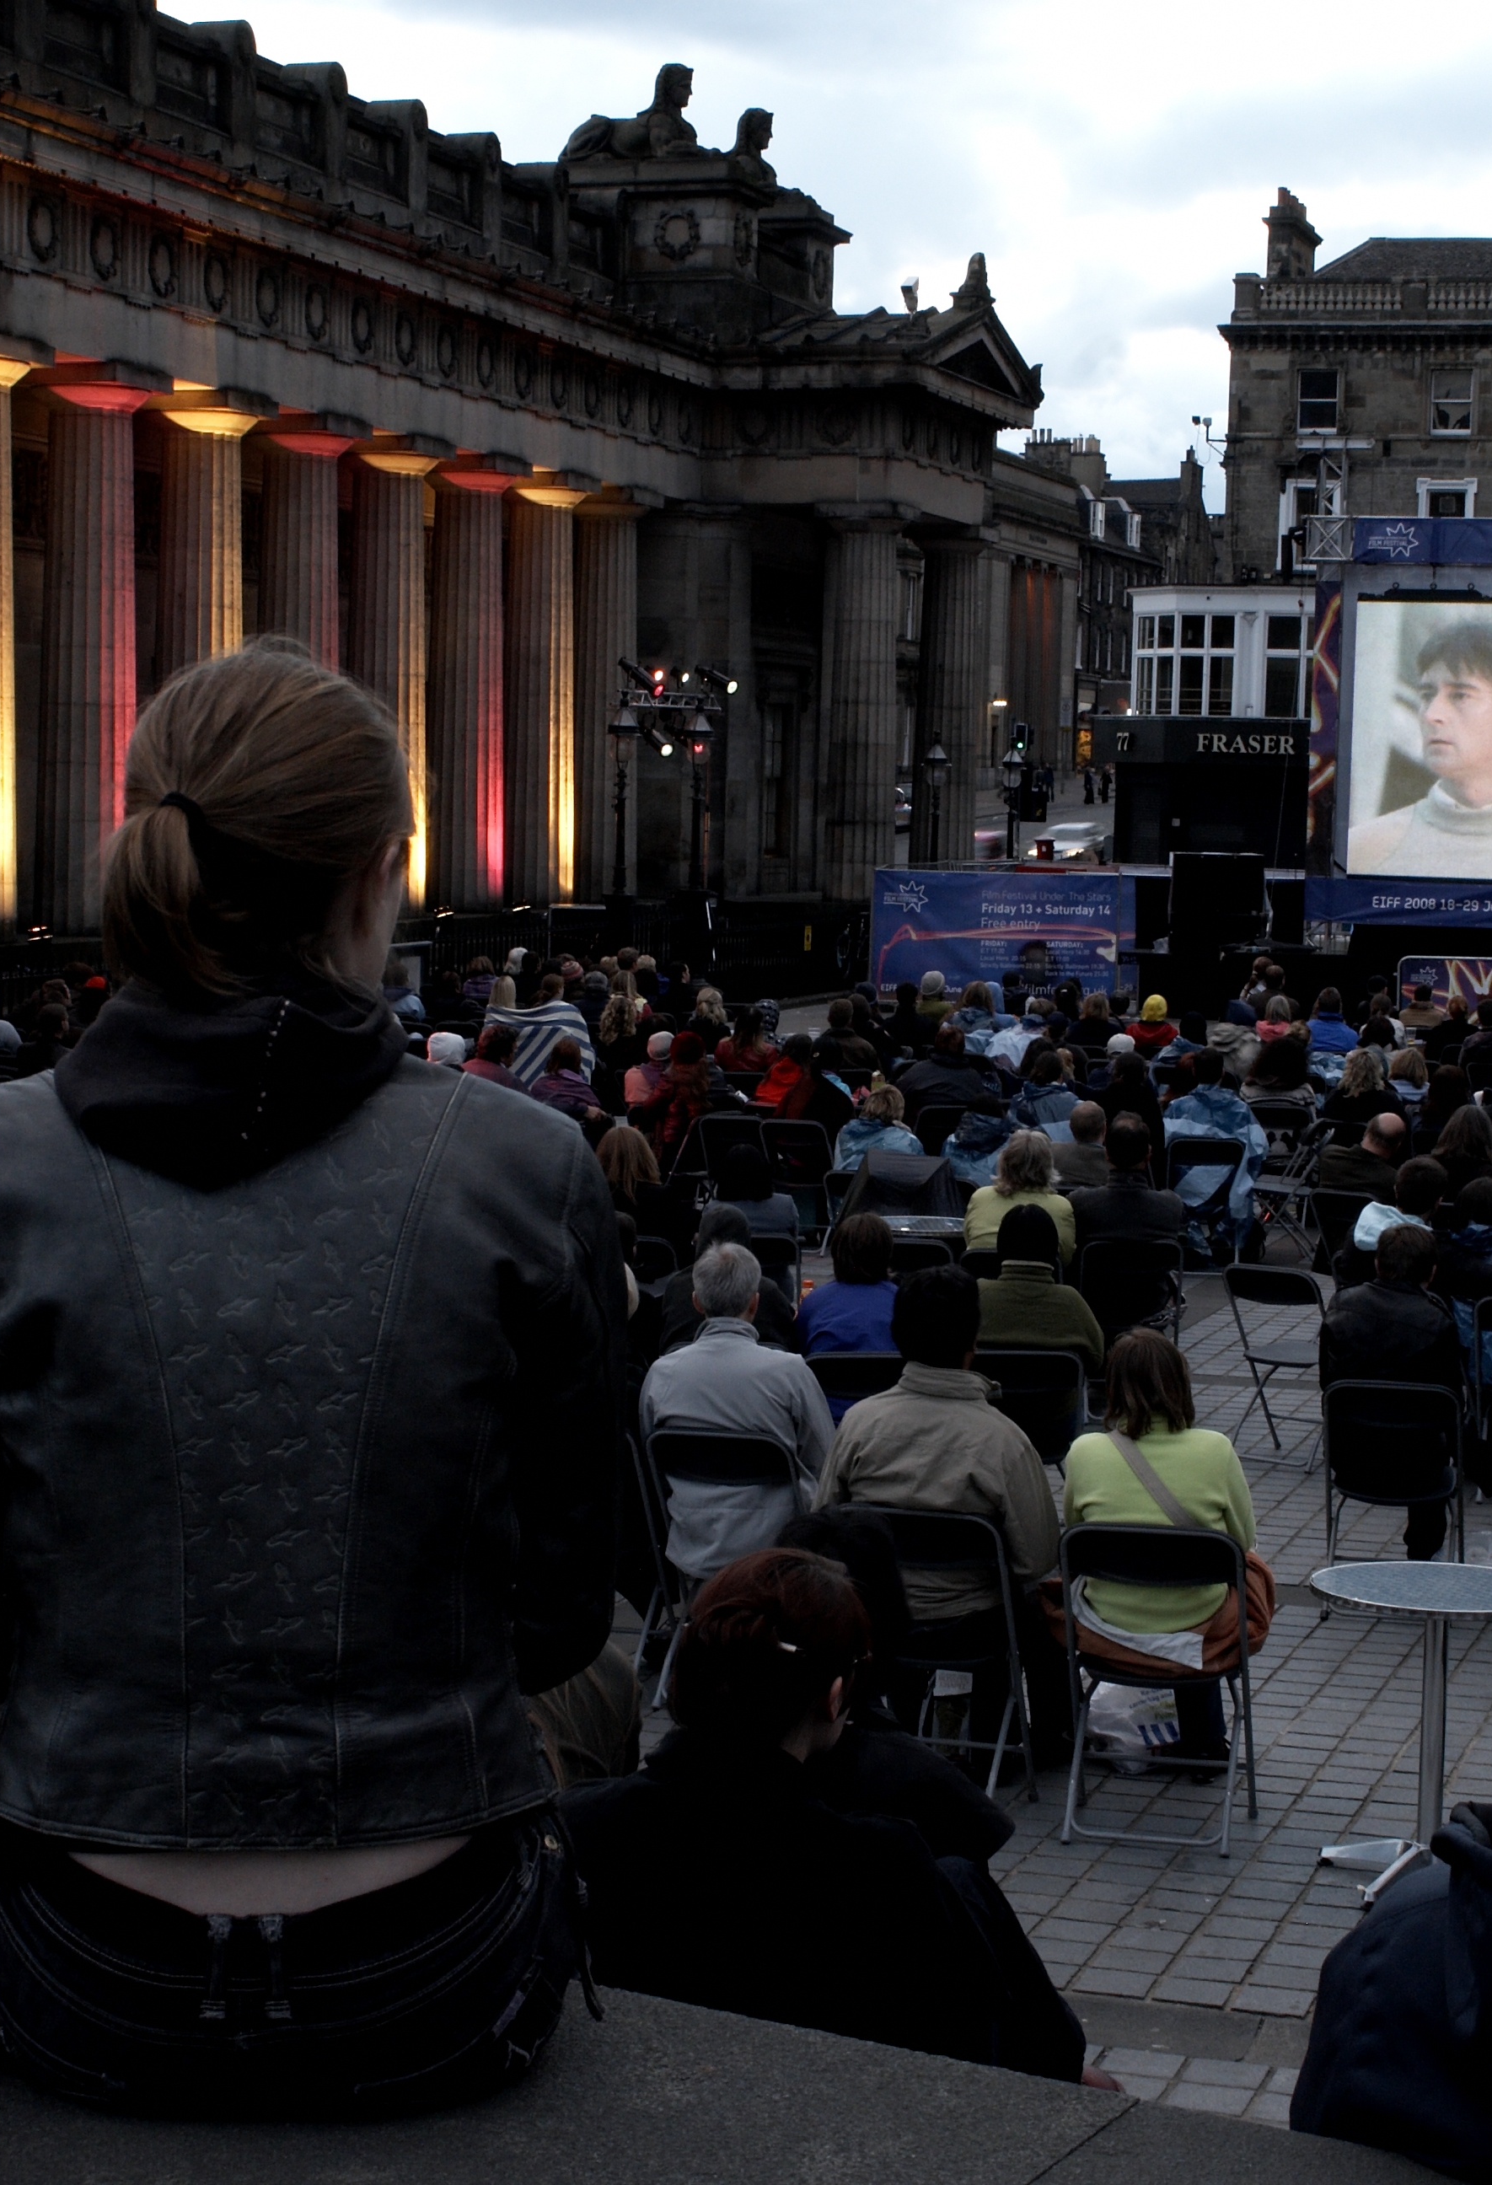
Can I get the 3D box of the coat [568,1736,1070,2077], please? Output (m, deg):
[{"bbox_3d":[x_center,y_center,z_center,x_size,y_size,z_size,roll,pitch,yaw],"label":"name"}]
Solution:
[{"bbox_3d":[0.058,1.014,3.823,0.600,0.650,0.480,3,4,20],"label":"coat"}]

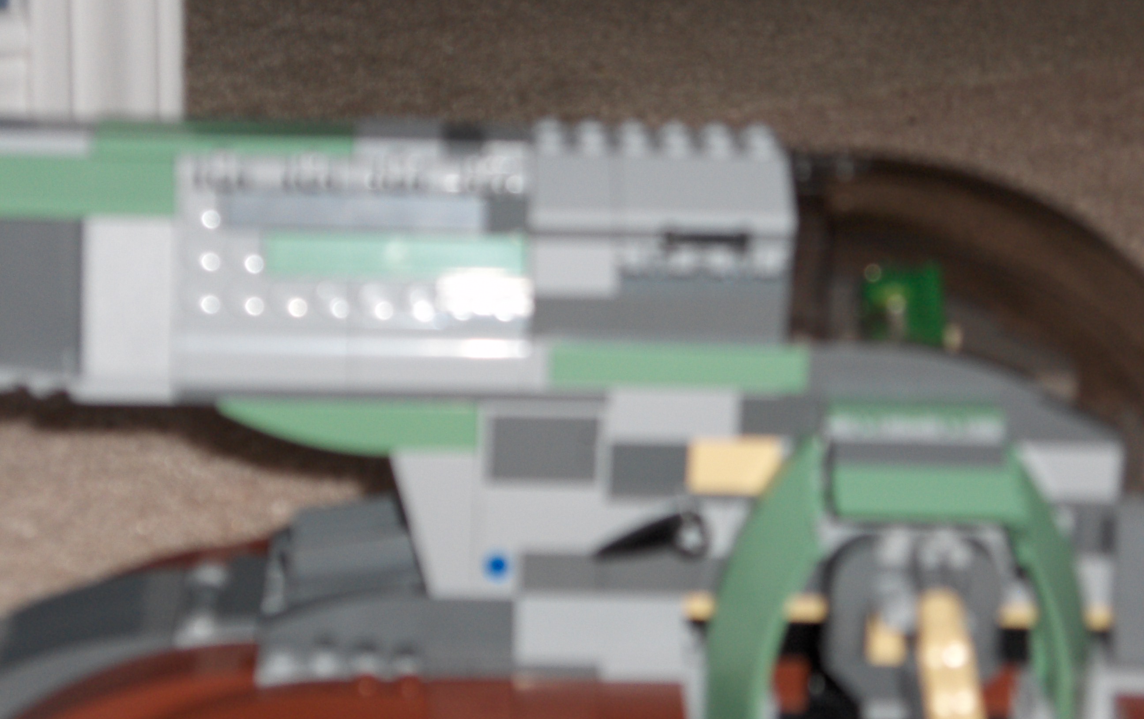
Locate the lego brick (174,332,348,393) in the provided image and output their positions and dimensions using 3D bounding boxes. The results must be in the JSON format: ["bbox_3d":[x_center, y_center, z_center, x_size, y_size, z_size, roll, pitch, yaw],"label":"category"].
[{"bbox_3d":[-0.057,0.000,0.451,0.032,0.010,0.008,1,4,0],"label":"lego brick"}]

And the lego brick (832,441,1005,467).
[{"bbox_3d":[0.064,0.016,0.452,0.032,0.004,0.009,1,21,0],"label":"lego brick"}]

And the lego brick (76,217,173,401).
[{"bbox_3d":[-0.082,-0.009,0.451,0.017,0.034,0.008,1,4,0],"label":"lego brick"}]

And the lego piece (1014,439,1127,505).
[{"bbox_3d":[0.092,0.021,0.462,0.022,0.011,0.009,1,21,0],"label":"lego piece"}]

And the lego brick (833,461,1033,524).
[{"bbox_3d":[0.063,0.023,0.432,0.034,0.009,0.009,1,6,0],"label":"lego brick"}]

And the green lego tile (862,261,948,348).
[{"bbox_3d":[0.065,-0.011,0.482,0.016,0.016,0.003,2,13,0],"label":"green lego tile"}]

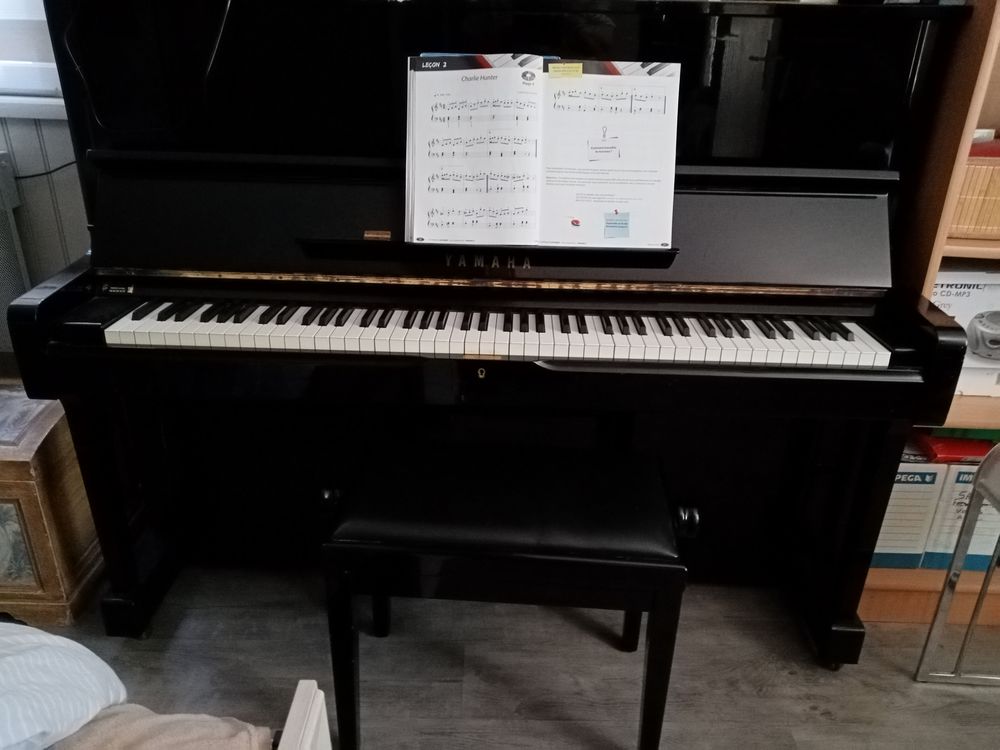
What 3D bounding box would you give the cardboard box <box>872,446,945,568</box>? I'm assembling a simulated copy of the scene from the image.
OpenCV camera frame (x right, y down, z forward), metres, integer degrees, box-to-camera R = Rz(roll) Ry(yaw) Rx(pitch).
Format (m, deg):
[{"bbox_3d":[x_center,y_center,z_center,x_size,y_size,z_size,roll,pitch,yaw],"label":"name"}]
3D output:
[{"bbox_3d":[0.871,0.243,1.781,0.155,0.264,0.330,2,24,2],"label":"cardboard box"}]

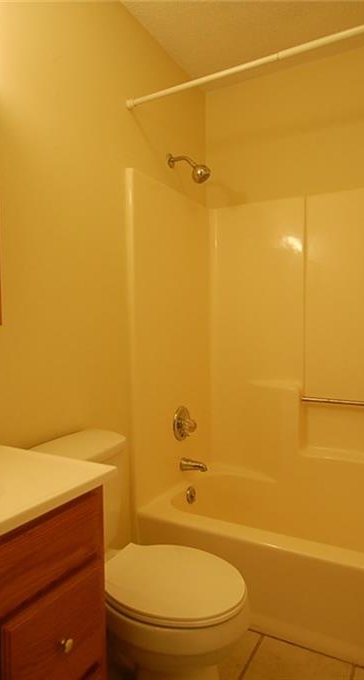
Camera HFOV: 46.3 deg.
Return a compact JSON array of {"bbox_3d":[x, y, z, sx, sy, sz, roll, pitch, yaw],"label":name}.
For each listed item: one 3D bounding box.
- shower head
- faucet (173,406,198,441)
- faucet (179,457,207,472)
[{"bbox_3d":[0.038,-0.826,2.056,0.218,0.162,0.088,1,2,29],"label":"shower head"},{"bbox_3d":[0.037,0.425,2.140,0.092,0.168,0.168,1,2,29],"label":"faucet"},{"bbox_3d":[0.061,0.633,2.132,0.146,0.062,0.060,1,2,29],"label":"faucet"}]

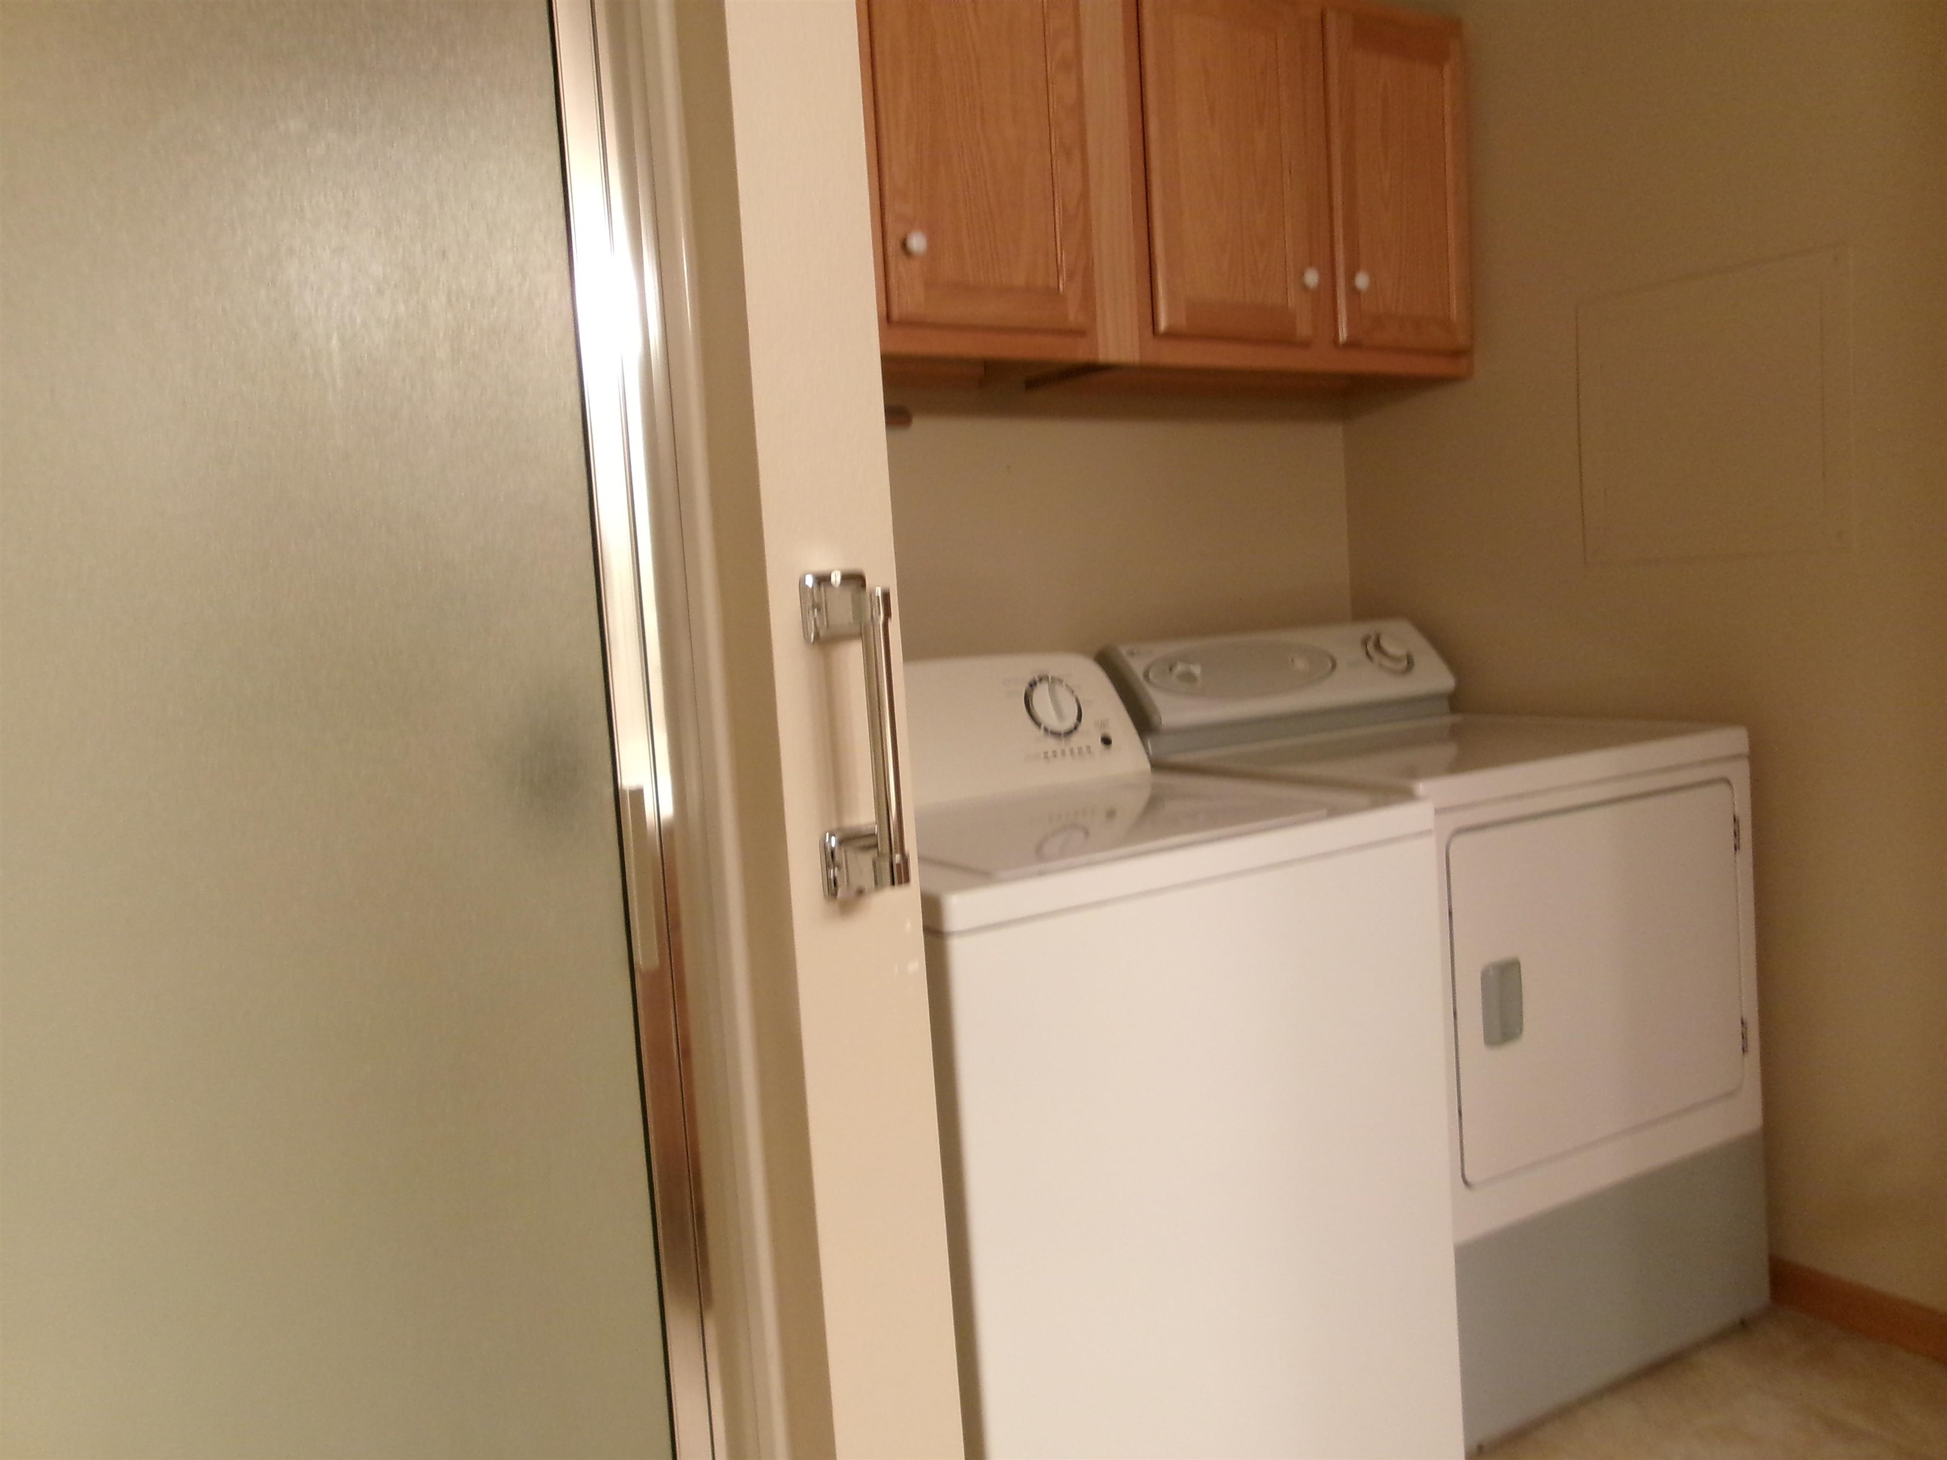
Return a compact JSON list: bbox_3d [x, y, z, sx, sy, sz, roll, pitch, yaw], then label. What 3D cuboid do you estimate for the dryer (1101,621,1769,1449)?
[{"bbox_3d":[0.700,0.379,2.404,0.690,1.092,0.700,-7,5,-31],"label":"dryer"}]

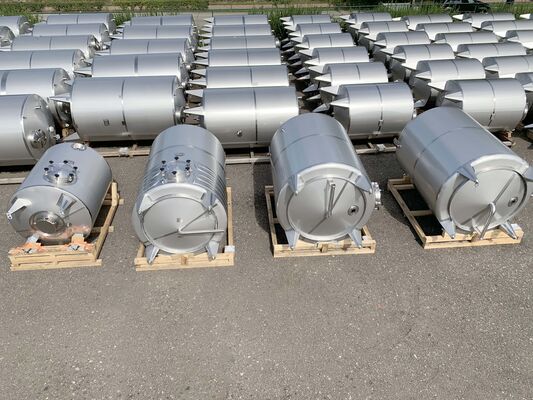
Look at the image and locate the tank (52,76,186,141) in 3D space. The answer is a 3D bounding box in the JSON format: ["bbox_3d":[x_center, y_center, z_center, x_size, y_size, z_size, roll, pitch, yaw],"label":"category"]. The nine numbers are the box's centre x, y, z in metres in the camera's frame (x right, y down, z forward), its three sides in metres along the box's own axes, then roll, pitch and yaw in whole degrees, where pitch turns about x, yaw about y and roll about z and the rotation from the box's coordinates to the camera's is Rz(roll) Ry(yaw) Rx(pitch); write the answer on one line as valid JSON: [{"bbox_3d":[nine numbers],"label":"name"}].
[{"bbox_3d":[-3.065,-2.000,8.842,2.613,1.356,1.356,-3,35,-4],"label":"tank"}]

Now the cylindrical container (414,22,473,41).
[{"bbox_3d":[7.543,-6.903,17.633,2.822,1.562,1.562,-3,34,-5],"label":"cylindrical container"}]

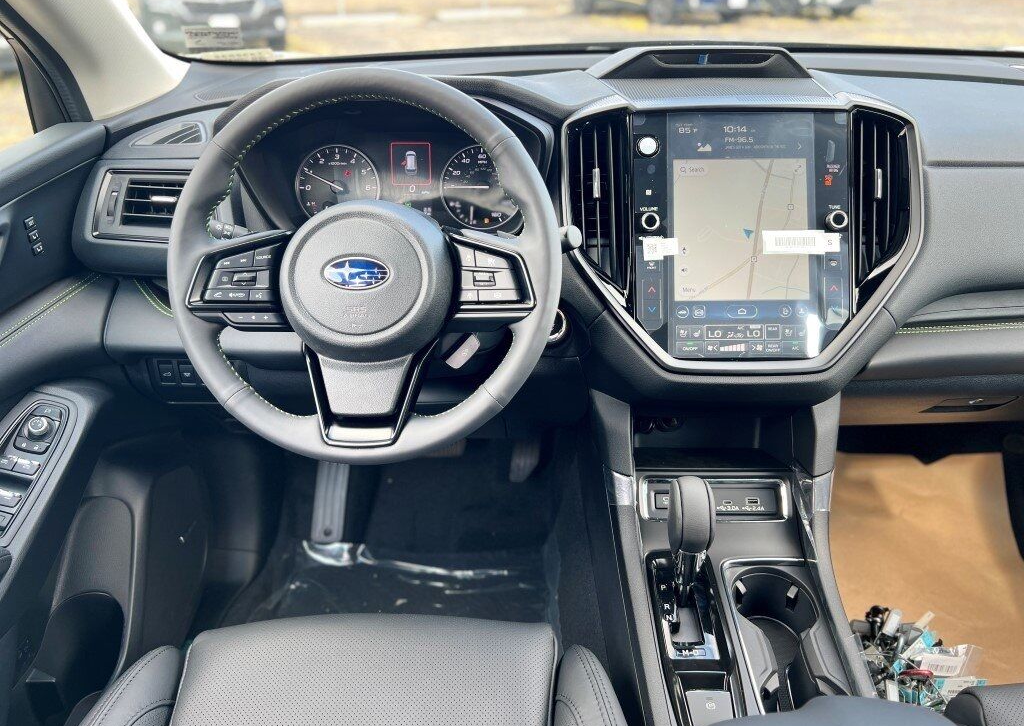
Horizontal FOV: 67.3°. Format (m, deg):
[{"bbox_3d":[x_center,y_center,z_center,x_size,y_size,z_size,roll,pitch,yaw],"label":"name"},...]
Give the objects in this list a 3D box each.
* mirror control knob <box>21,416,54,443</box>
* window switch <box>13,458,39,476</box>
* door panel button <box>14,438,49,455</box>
[{"bbox_3d":[-0.461,0.063,0.750,0.027,0.016,0.026,9,47,-11],"label":"mirror control knob"},{"bbox_3d":[-0.469,0.100,0.745,0.023,0.011,0.017,9,47,-11],"label":"window switch"},{"bbox_3d":[-0.468,0.081,0.750,0.029,0.010,0.015,9,47,-11],"label":"door panel button"}]

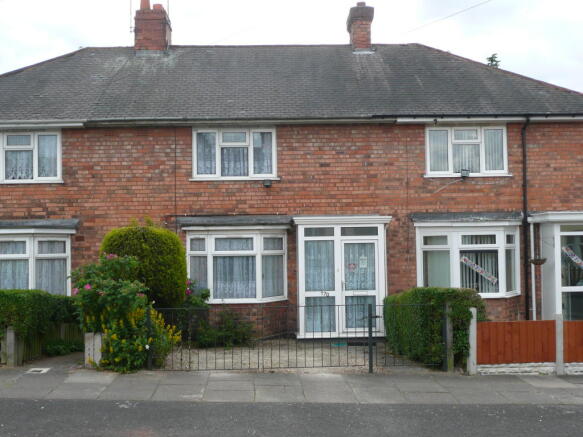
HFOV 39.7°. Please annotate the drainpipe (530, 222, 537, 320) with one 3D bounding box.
[{"bbox_3d":[5.285,1.330,17.669,0.080,2.487,0.100,-1,-2,-2],"label":"drainpipe"}]

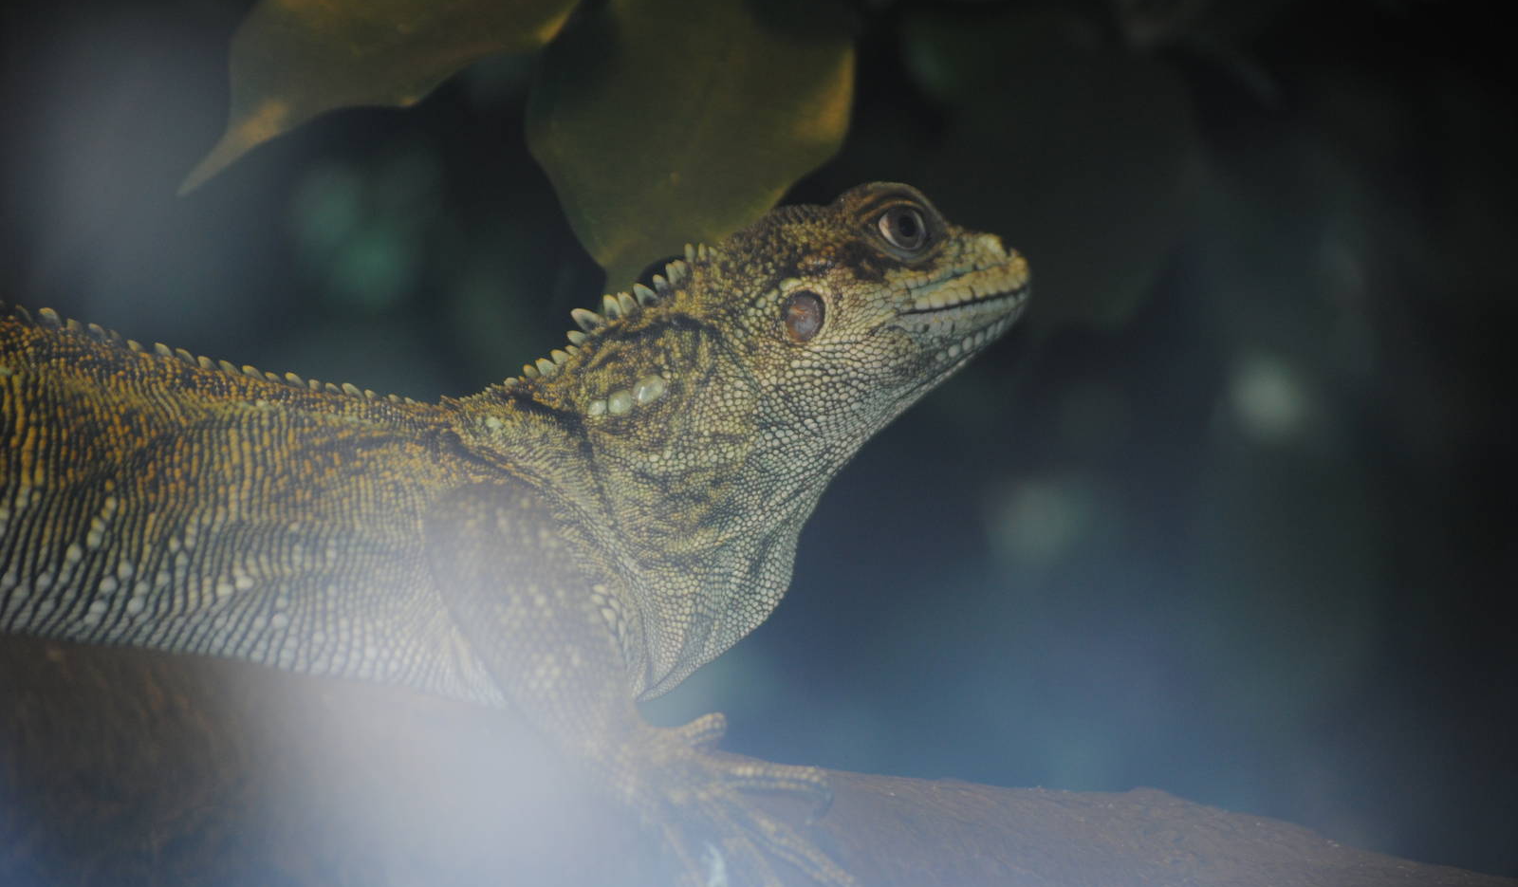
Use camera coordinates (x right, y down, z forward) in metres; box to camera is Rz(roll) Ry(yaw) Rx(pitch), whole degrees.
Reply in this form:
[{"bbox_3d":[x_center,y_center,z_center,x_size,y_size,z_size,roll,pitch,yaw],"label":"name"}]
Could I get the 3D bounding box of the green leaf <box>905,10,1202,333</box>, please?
[{"bbox_3d":[0.071,-0.065,1.400,0.072,0.078,0.022,0,-12,0],"label":"green leaf"}]

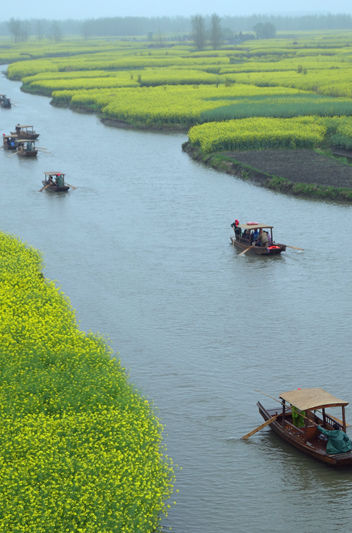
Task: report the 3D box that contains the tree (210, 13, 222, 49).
[{"bbox_3d":[19.038,-110.706,657.911,5.180,17.670,5.180,-1,10,0],"label":"tree"}]

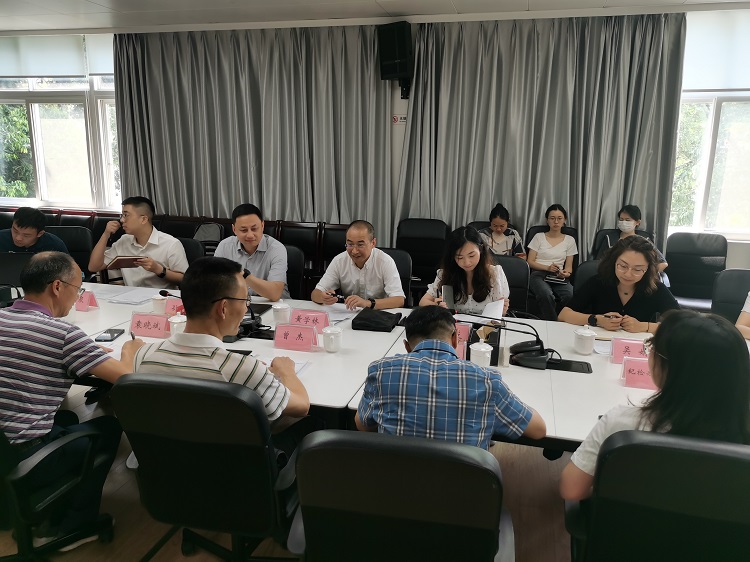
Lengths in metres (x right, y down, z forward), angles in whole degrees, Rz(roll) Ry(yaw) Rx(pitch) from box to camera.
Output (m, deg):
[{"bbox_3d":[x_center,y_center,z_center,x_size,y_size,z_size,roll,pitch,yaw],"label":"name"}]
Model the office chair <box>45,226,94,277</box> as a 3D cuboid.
[{"bbox_3d":[-2.476,0.125,4.398,0.600,1.000,0.620,4,13,14],"label":"office chair"}]

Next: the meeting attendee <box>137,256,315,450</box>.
[{"bbox_3d":[-0.486,0.523,1.891,0.540,1.230,0.780,6,12,22],"label":"meeting attendee"}]

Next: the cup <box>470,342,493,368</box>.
[{"bbox_3d":[0.422,0.290,2.298,0.100,0.125,0.100,4,12,15],"label":"cup"}]

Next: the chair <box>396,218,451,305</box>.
[{"bbox_3d":[0.376,-0.004,5.170,0.560,1.020,0.600,4,12,13],"label":"chair"}]

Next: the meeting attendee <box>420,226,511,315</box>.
[{"bbox_3d":[0.509,0.294,3.310,0.490,1.200,0.720,4,12,15],"label":"meeting attendee"}]

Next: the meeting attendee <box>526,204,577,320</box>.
[{"bbox_3d":[1.458,-0.007,4.792,0.470,1.220,0.800,4,13,14],"label":"meeting attendee"}]

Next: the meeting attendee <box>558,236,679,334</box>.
[{"bbox_3d":[1.210,0.370,2.936,0.580,1.200,0.740,5,12,17],"label":"meeting attendee"}]

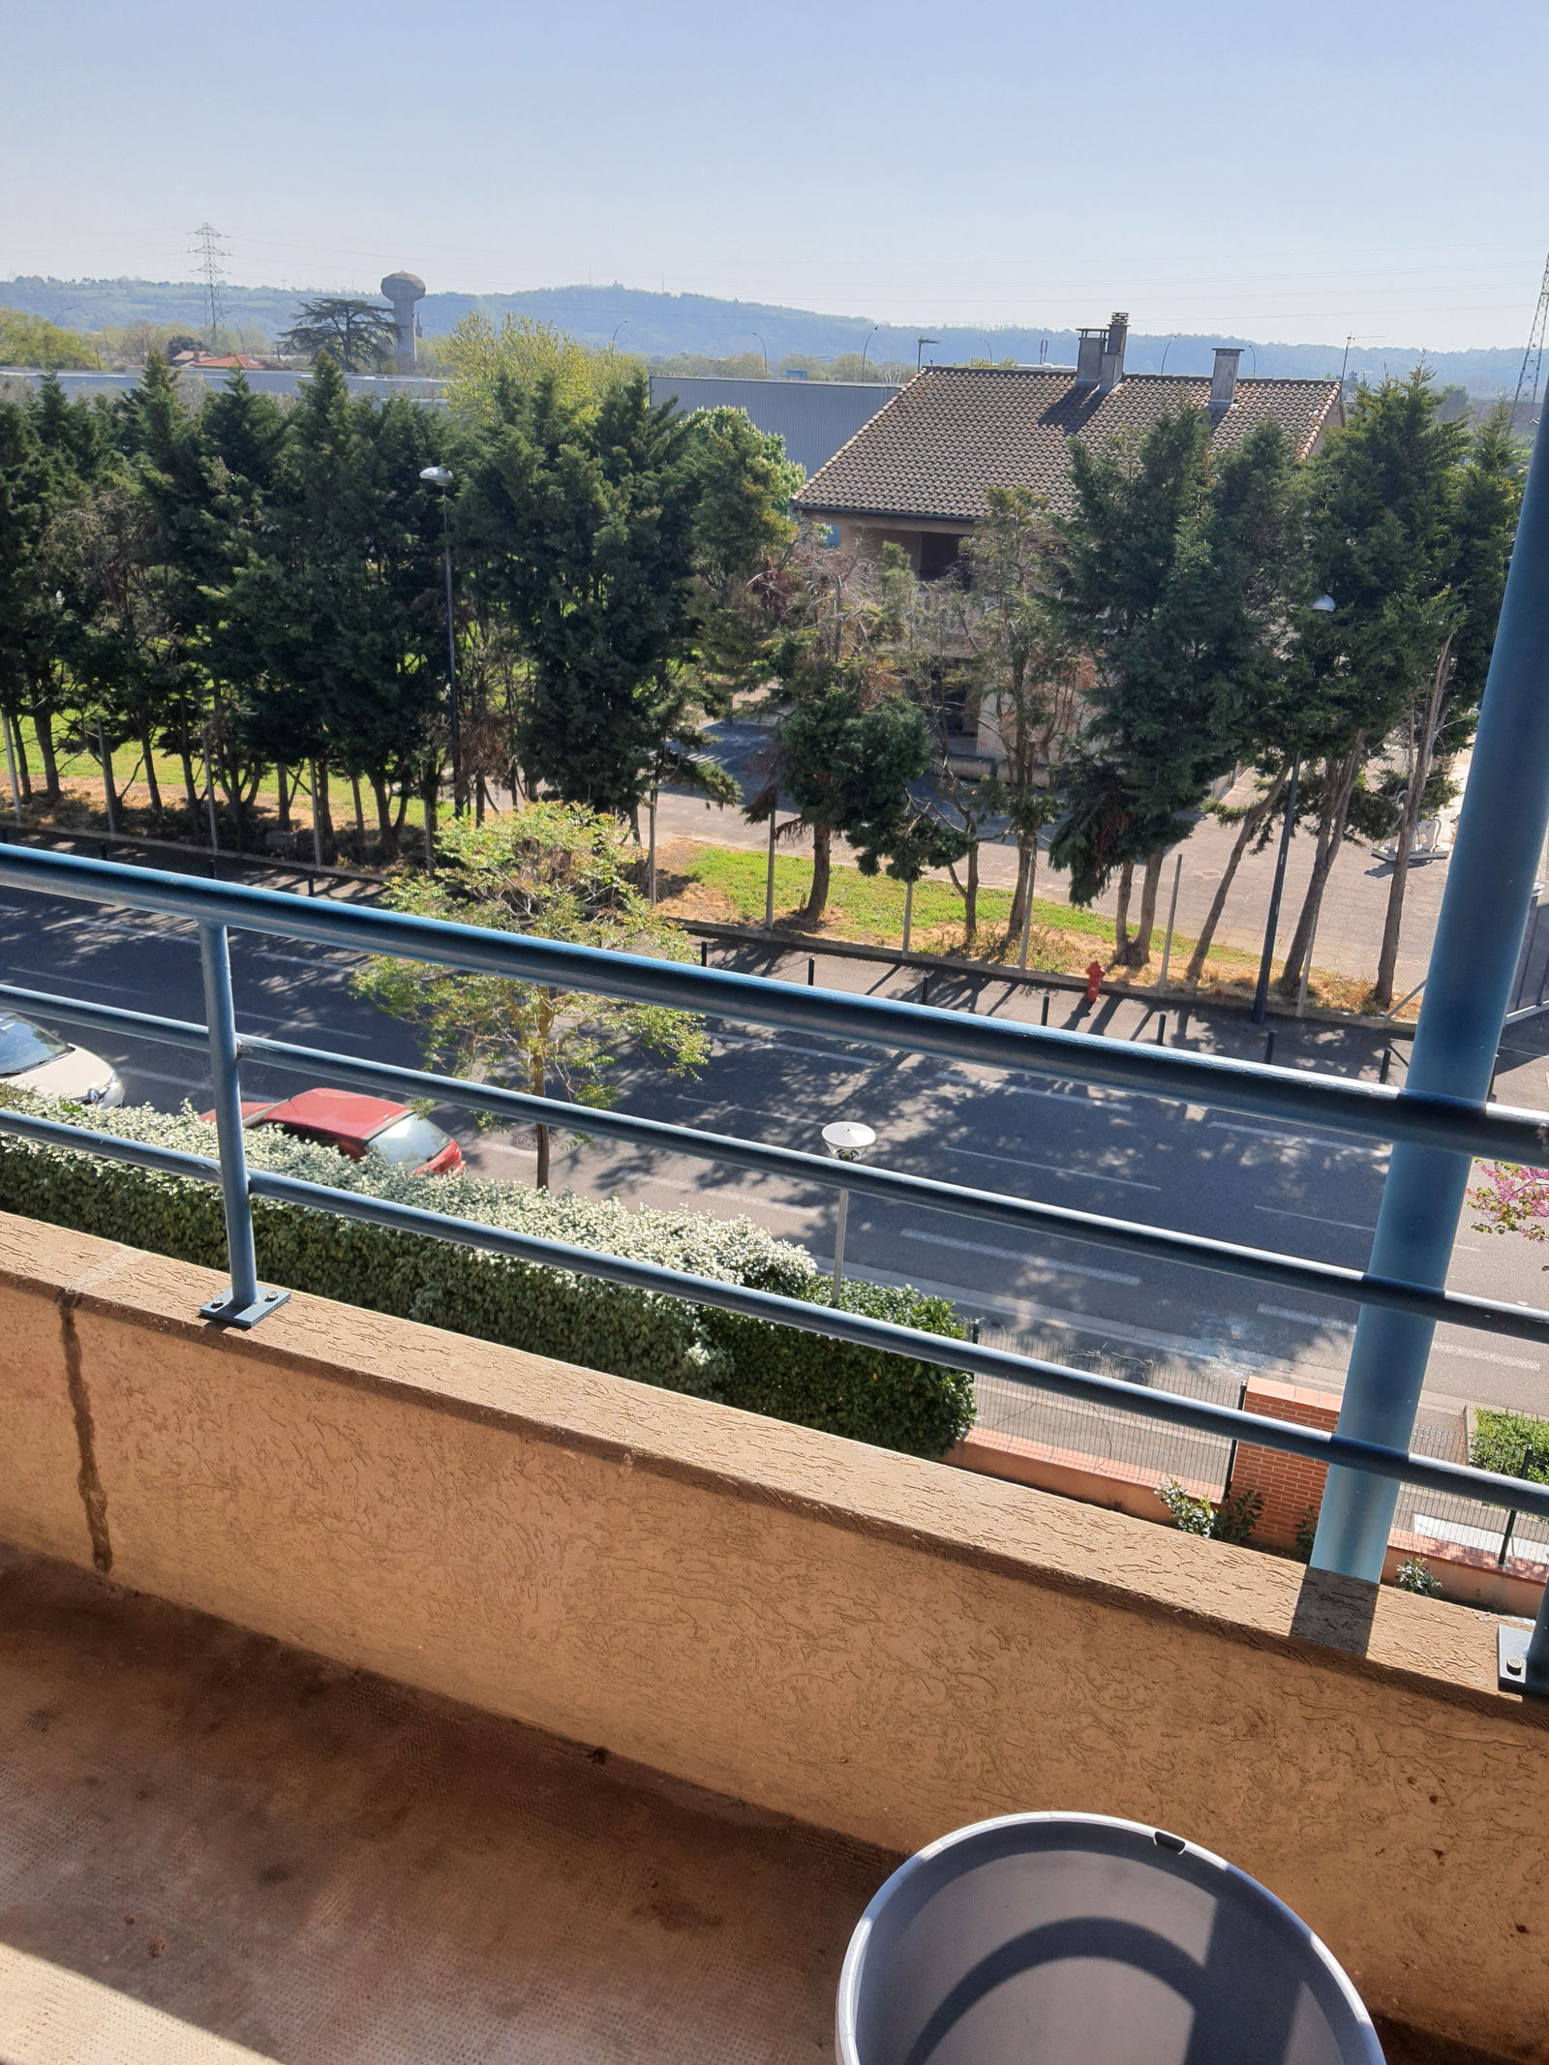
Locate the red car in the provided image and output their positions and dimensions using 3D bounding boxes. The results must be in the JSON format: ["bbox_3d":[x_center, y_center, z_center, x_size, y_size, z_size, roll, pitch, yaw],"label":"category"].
[{"bbox_3d":[-6.203,1.637,20.730,3.780,1.400,1.620,10,23,18],"label":"red car"}]

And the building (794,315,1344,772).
[{"bbox_3d":[9.928,-15.092,46.732,12.260,11.800,16.830,13,24,23],"label":"building"}]

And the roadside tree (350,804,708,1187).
[{"bbox_3d":[-3.224,-0.081,19.682,4.300,5.600,4.300,-1,22,-9],"label":"roadside tree"}]

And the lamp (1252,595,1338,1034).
[{"bbox_3d":[9.018,-3.563,27.252,0.500,7.700,1.000,10,23,18],"label":"lamp"}]

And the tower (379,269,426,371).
[{"bbox_3d":[-91.291,-168.826,384.954,11.300,36.000,11.300,-2,22,-12],"label":"tower"}]

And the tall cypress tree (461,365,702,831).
[{"bbox_3d":[-4.327,-8.369,33.679,4.900,10.500,4.500,0,22,-7],"label":"tall cypress tree"}]

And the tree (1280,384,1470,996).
[{"bbox_3d":[10.316,-5.639,27.836,3.000,10.900,3.000,10,23,18],"label":"tree"}]

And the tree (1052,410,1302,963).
[{"bbox_3d":[7.363,-5.996,29.203,3.900,10.300,3.700,8,22,13],"label":"tree"}]

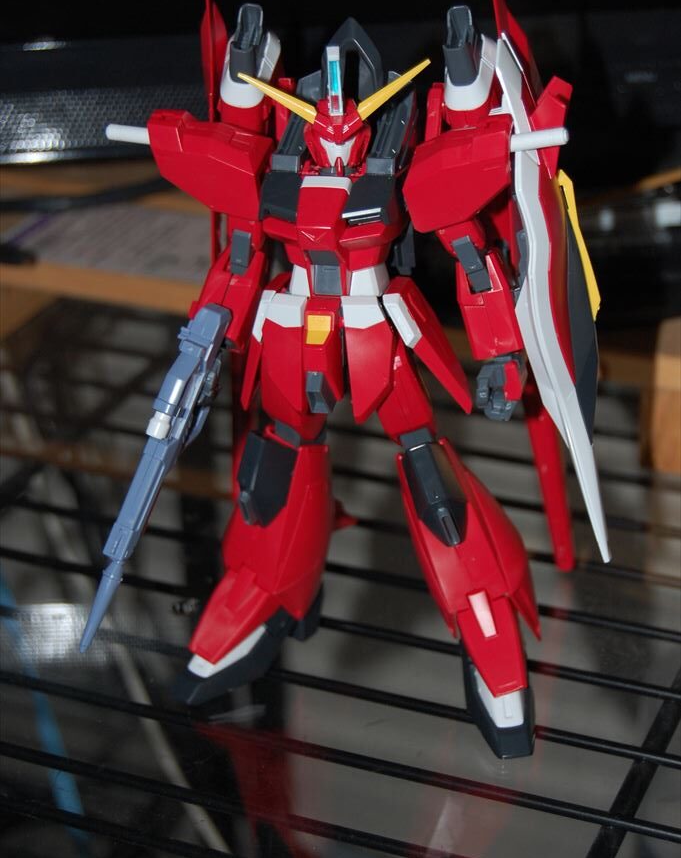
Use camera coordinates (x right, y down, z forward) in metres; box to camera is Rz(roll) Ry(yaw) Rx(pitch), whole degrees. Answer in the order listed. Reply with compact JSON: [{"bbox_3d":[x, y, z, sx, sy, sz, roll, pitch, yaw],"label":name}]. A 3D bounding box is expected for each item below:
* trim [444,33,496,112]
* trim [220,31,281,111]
[{"bbox_3d":[0.033,-0.090,0.497,0.013,0.018,0.013,5,28,11],"label":"trim"},{"bbox_3d":[-0.022,-0.089,0.485,0.013,0.017,0.011,2,28,7],"label":"trim"}]

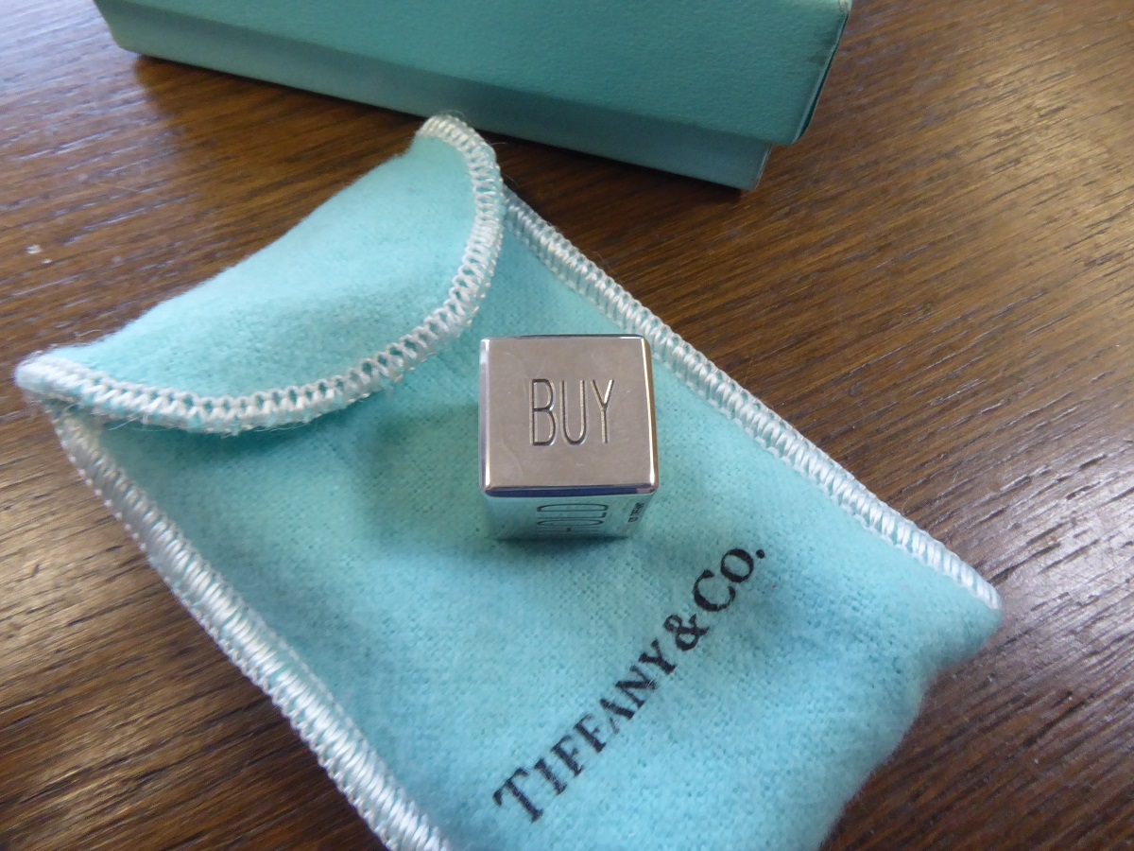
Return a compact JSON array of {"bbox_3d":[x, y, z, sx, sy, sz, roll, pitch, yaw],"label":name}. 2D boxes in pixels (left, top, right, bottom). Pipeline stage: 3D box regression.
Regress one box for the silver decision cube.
[{"bbox_3d":[0.000,0.002,0.085,0.017,0.017,0.017,-1,68,-3],"label":"silver decision cube"}]

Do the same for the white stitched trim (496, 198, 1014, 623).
[{"bbox_3d":[0.017,-0.006,0.101,0.006,0.003,0.087,-41,72,-20],"label":"white stitched trim"}]

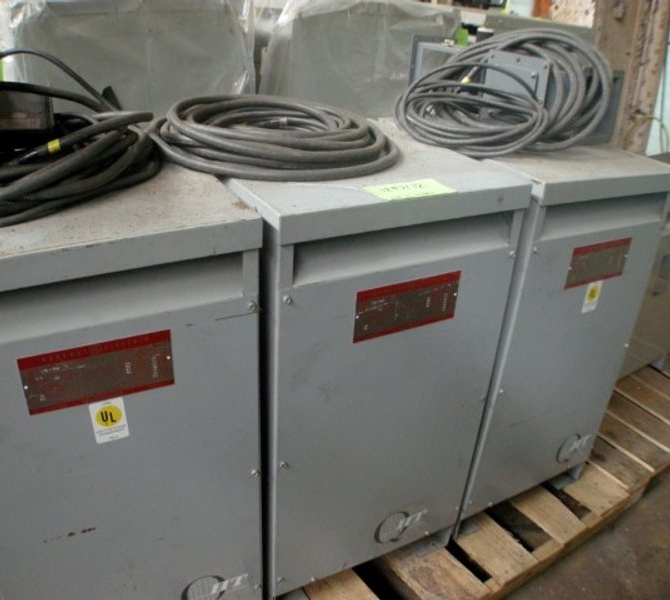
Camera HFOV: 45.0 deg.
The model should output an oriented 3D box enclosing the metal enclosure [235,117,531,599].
[{"bbox_3d":[-0.004,0.122,1.874,0.555,0.933,0.494,-12,31,-28],"label":"metal enclosure"}]

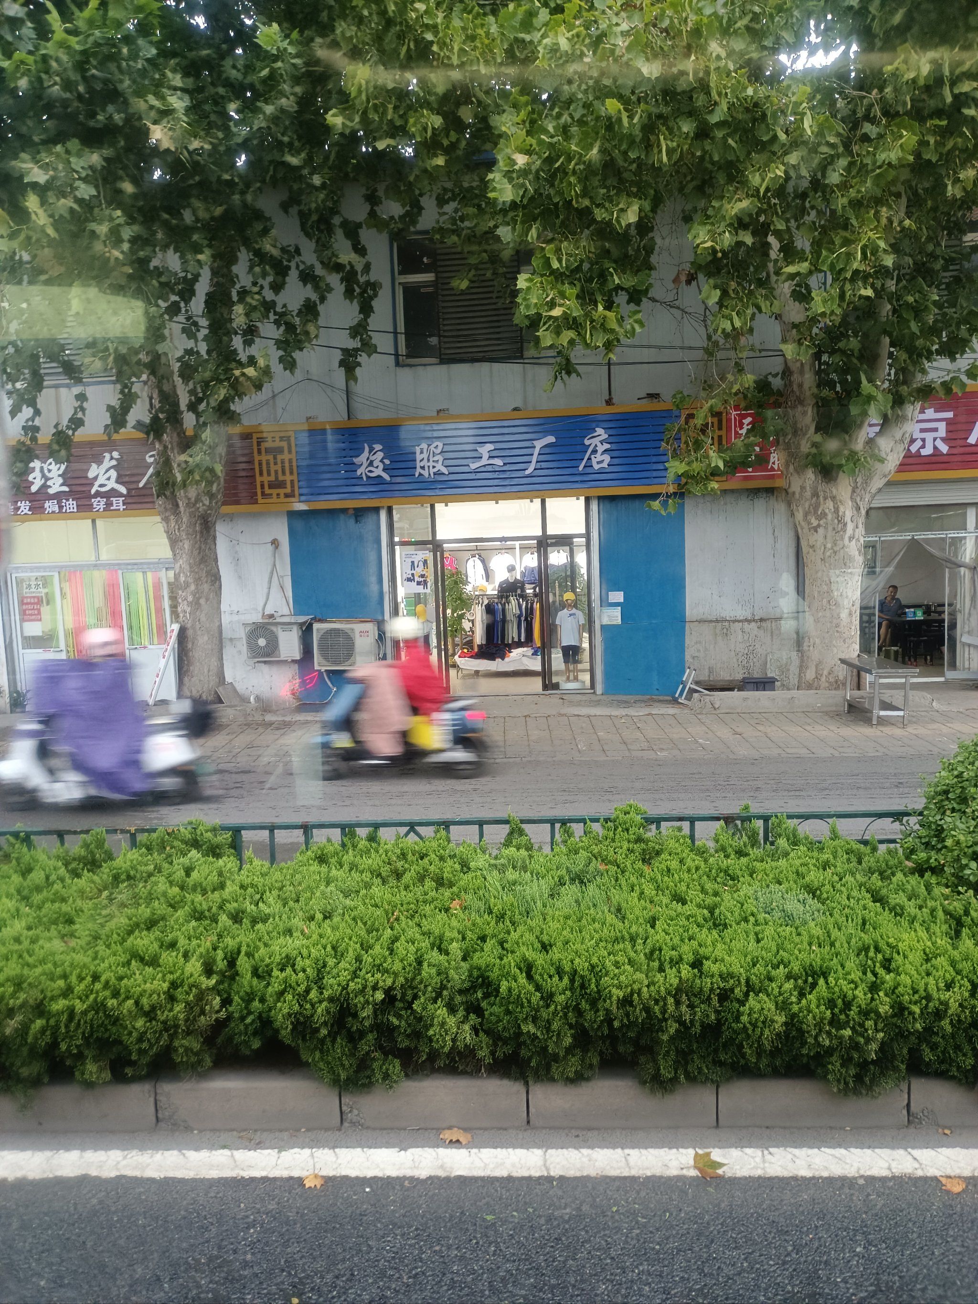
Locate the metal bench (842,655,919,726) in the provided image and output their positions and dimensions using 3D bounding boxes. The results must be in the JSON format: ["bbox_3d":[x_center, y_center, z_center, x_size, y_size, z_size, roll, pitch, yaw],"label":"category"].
[{"bbox_3d":[4.714,0.489,11.438,0.527,0.695,1.052,-1,7,1],"label":"metal bench"}]

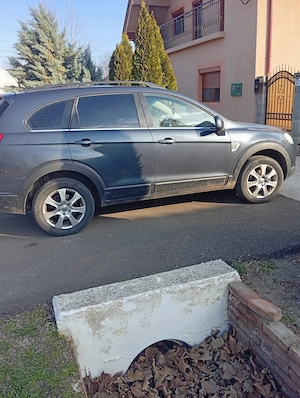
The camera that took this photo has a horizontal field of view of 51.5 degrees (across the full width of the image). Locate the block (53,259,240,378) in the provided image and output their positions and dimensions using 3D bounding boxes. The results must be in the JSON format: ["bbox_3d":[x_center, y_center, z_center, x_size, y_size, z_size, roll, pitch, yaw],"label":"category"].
[{"bbox_3d":[0.010,1.030,2.691,1.530,0.660,0.260,-9,17,-16],"label":"block"}]

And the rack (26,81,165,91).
[{"bbox_3d":[-0.617,-1.352,3.747,1.660,0.120,0.090,-6,16,-15],"label":"rack"}]

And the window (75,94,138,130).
[{"bbox_3d":[-0.498,-1.036,3.683,0.720,0.370,0.050,-6,-5,-14],"label":"window"}]

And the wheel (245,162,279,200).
[{"bbox_3d":[1.569,-0.269,4.434,0.480,0.480,0.180,-8,17,-14],"label":"wheel"}]

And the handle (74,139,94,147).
[{"bbox_3d":[-0.737,-0.643,3.552,0.230,0.075,0.055,-4,16,-15],"label":"handle"}]

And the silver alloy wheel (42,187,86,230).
[{"bbox_3d":[-1.031,0.103,3.779,0.480,0.480,0.180,-8,17,-14],"label":"silver alloy wheel"}]

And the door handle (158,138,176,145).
[{"bbox_3d":[0.215,-0.702,3.813,0.230,0.065,0.055,-4,16,-15],"label":"door handle"}]

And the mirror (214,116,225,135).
[{"bbox_3d":[0.872,-0.926,3.906,0.130,0.230,0.220,-4,16,0],"label":"mirror"}]

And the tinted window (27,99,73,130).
[{"bbox_3d":[-1.132,-0.946,3.523,0.530,0.350,0.050,-6,-5,-14],"label":"tinted window"}]

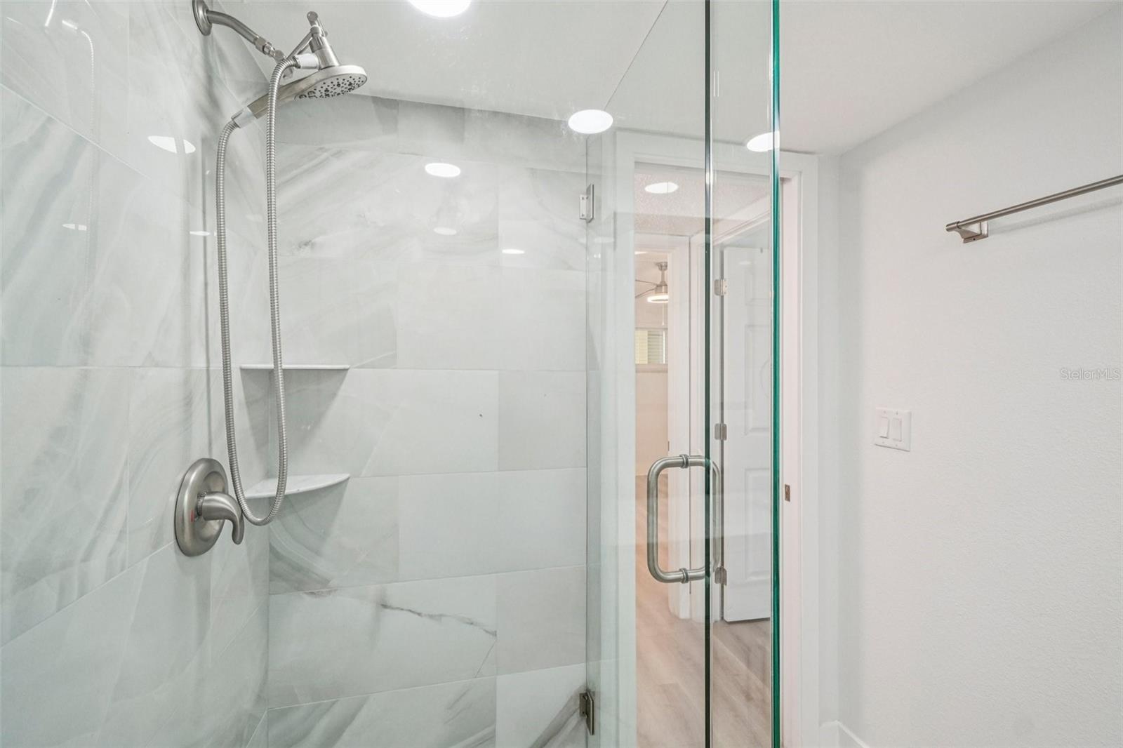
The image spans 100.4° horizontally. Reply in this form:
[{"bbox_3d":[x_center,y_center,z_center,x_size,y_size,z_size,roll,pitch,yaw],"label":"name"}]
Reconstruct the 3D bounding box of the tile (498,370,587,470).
[{"bbox_3d":[-0.042,0.142,1.443,0.310,0.305,0.012,0,0,-13],"label":"tile"}]

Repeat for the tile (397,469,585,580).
[{"bbox_3d":[-0.181,0.449,1.413,0.594,0.305,0.012,0,0,-13],"label":"tile"}]

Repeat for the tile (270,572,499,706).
[{"bbox_3d":[-0.494,0.754,1.341,0.615,0.305,0.012,0,0,-13],"label":"tile"}]

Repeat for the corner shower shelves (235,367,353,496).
[{"bbox_3d":[-0.672,0.135,1.193,0.198,0.317,0.185,0,0,-13],"label":"corner shower shelves"}]

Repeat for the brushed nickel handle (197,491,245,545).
[{"bbox_3d":[-0.663,0.285,0.924,0.066,0.100,0.044,0,0,-13],"label":"brushed nickel handle"}]

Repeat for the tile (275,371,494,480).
[{"bbox_3d":[-0.492,0.141,1.337,0.615,0.305,0.012,0,0,-13],"label":"tile"}]

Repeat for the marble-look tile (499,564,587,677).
[{"bbox_3d":[-0.044,0.756,1.447,0.310,0.305,0.012,0,0,-13],"label":"marble-look tile"}]

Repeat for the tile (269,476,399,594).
[{"bbox_3d":[-0.631,0.447,1.306,0.332,0.305,0.012,0,0,-13],"label":"tile"}]

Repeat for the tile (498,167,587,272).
[{"bbox_3d":[-0.039,-0.471,1.440,0.310,0.305,0.012,0,0,-13],"label":"tile"}]

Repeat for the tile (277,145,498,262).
[{"bbox_3d":[-0.489,-0.473,1.334,0.615,0.305,0.012,0,0,-13],"label":"tile"}]

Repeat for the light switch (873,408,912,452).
[{"bbox_3d":[1.005,0.168,1.424,0.008,0.115,0.116,0,0,-13],"label":"light switch"}]

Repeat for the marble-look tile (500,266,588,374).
[{"bbox_3d":[-0.041,-0.165,1.442,0.310,0.305,0.012,0,0,-13],"label":"marble-look tile"}]

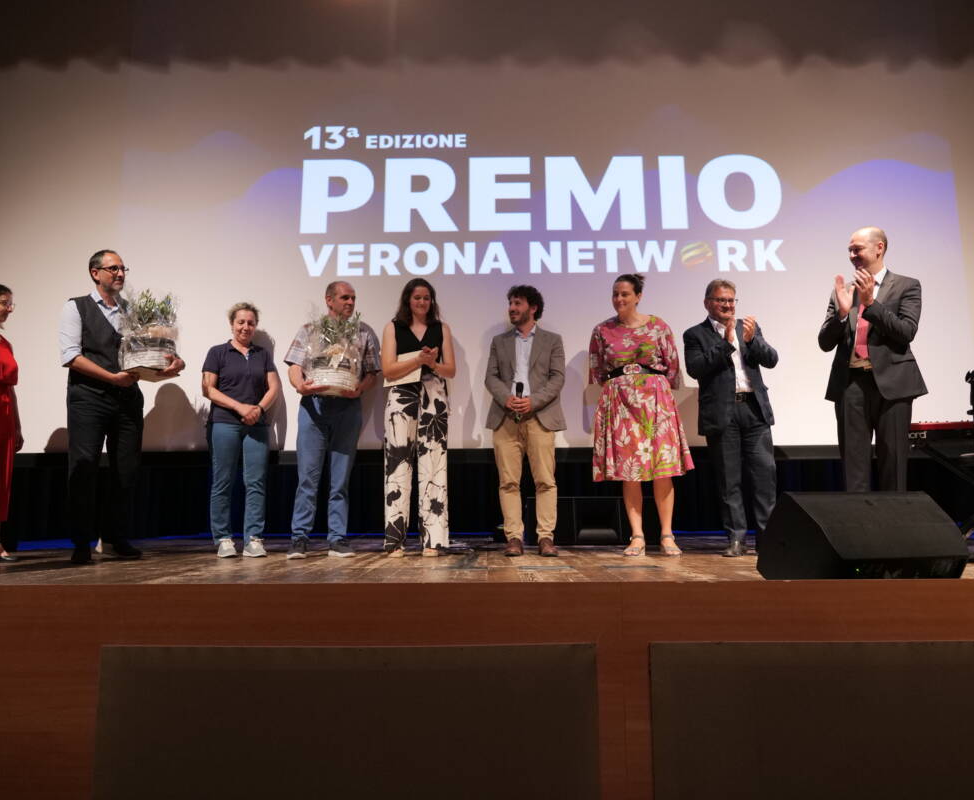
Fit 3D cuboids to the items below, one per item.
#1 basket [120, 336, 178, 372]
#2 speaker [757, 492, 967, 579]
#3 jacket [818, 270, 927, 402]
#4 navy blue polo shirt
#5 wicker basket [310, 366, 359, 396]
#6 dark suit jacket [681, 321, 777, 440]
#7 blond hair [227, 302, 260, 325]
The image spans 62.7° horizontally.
[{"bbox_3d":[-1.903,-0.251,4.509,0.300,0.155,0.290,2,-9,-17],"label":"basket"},{"bbox_3d":[1.405,0.500,2.980,0.620,0.330,0.430,2,-9,-15],"label":"speaker"},{"bbox_3d":[2.061,-0.339,4.276,0.520,0.700,0.360,-8,-12,42],"label":"jacket"},{"bbox_3d":[-1.580,-0.115,5.106,0.470,0.530,0.270,0,-9,-3],"label":"navy blue polo shirt"},{"bbox_3d":[-0.917,-0.108,4.811,0.300,0.150,0.290,0,-9,0],"label":"wicker basket"},{"bbox_3d":[1.527,-0.147,5.017,0.540,0.730,0.350,1,-9,-7],"label":"dark suit jacket"},{"bbox_3d":[-1.589,-0.545,5.221,0.200,0.190,0.220,1,-9,-7],"label":"blond hair"}]

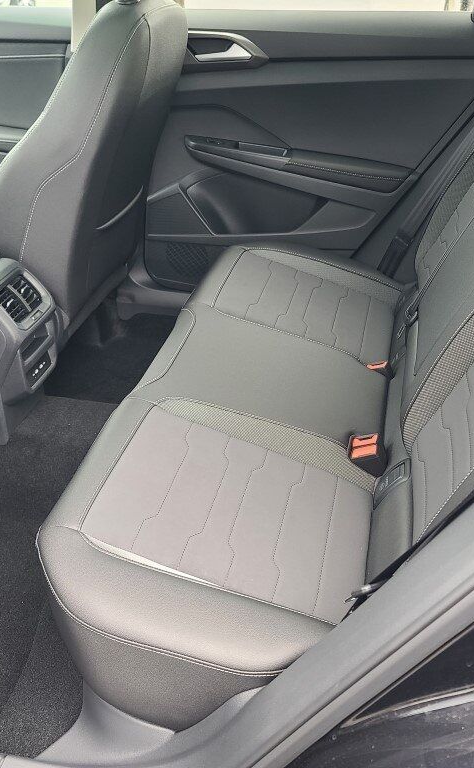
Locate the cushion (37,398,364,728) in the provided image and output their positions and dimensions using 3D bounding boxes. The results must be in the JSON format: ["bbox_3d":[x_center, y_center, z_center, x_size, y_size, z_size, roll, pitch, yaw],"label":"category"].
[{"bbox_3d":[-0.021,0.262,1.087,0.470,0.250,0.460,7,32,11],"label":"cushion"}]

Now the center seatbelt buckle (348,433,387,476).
[{"bbox_3d":[0.215,0.114,1.210,0.045,0.070,0.035,-14,45,22],"label":"center seatbelt buckle"}]

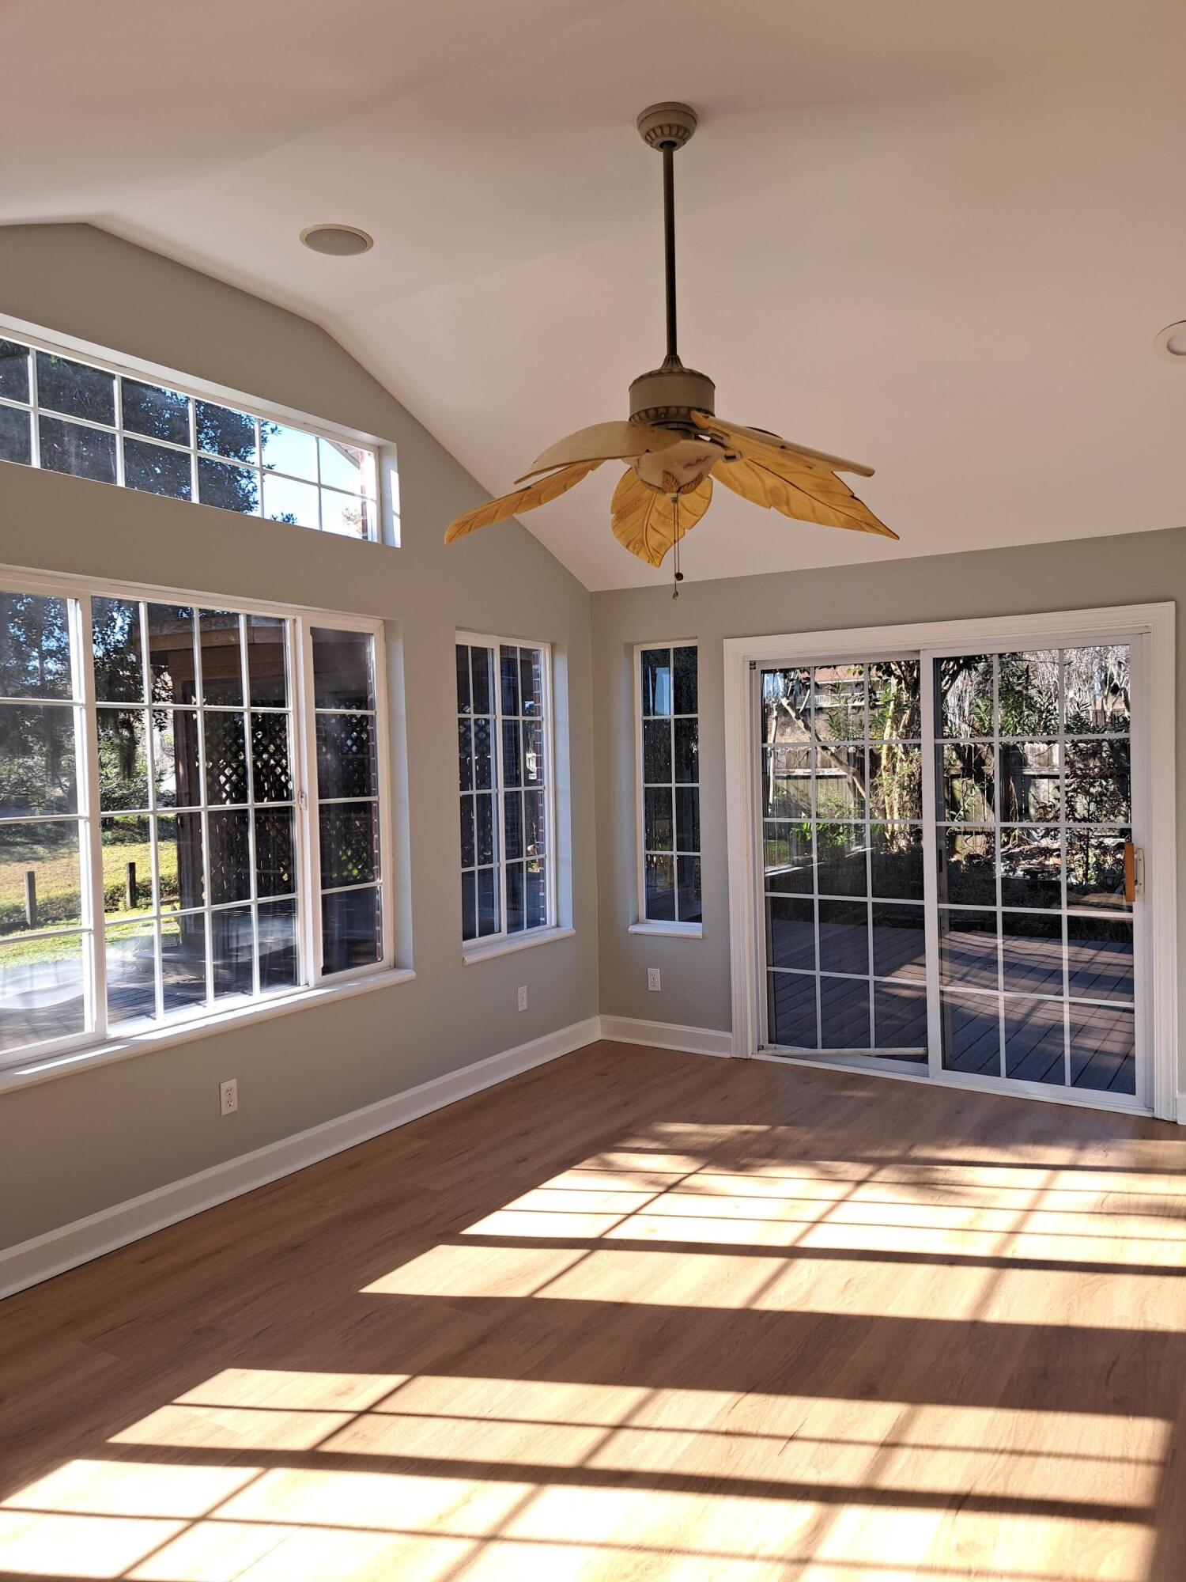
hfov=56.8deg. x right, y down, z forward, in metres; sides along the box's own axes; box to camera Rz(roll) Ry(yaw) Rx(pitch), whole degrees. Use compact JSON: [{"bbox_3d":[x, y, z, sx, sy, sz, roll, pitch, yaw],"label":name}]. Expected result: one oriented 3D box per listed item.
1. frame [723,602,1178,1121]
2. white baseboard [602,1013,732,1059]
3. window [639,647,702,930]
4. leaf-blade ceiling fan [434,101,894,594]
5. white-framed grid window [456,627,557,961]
[{"bbox_3d":[1.533,0.292,4.978,1.982,2.095,0.130,0,2,32],"label":"frame"},{"bbox_3d":[0.367,1.277,5.705,0.773,0.133,0.018,0,2,32],"label":"white baseboard"},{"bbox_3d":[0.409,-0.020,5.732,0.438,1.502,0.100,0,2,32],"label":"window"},{"bbox_3d":[0.211,-1.157,2.902,1.300,1.251,1.300,0,2,32],"label":"leaf-blade ceiling fan"},{"bbox_3d":[-0.428,-0.003,5.341,0.100,1.484,0.888,0,2,32],"label":"white-framed grid window"}]

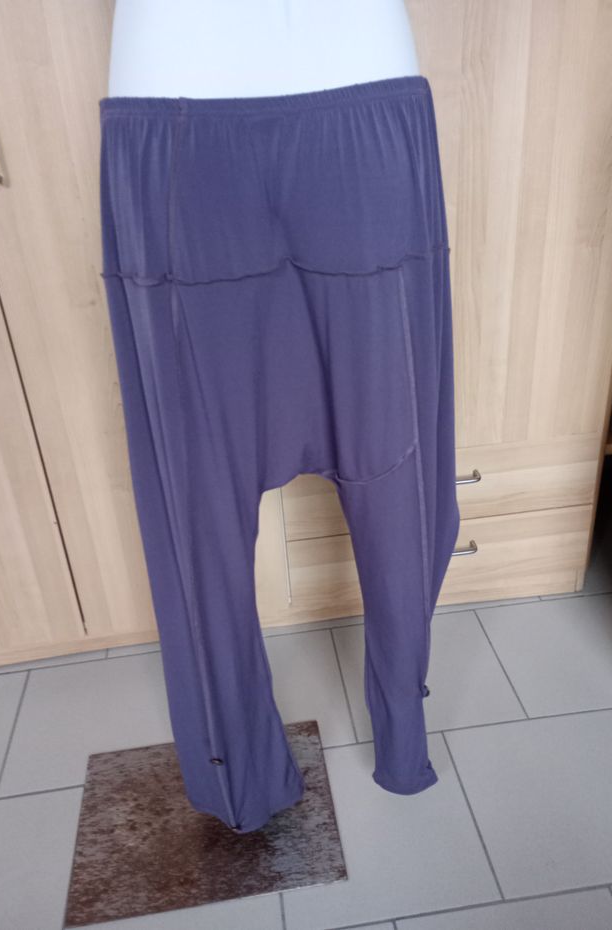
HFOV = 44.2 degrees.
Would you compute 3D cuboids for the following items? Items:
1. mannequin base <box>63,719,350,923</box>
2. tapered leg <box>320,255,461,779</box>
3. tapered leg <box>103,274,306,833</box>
[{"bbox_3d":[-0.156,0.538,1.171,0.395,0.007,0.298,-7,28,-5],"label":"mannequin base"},{"bbox_3d":[0.116,0.133,0.981,0.160,0.810,0.175,-10,28,-11],"label":"tapered leg"},{"bbox_3d":[-0.110,0.165,0.959,0.180,0.820,0.185,-10,28,-11],"label":"tapered leg"}]

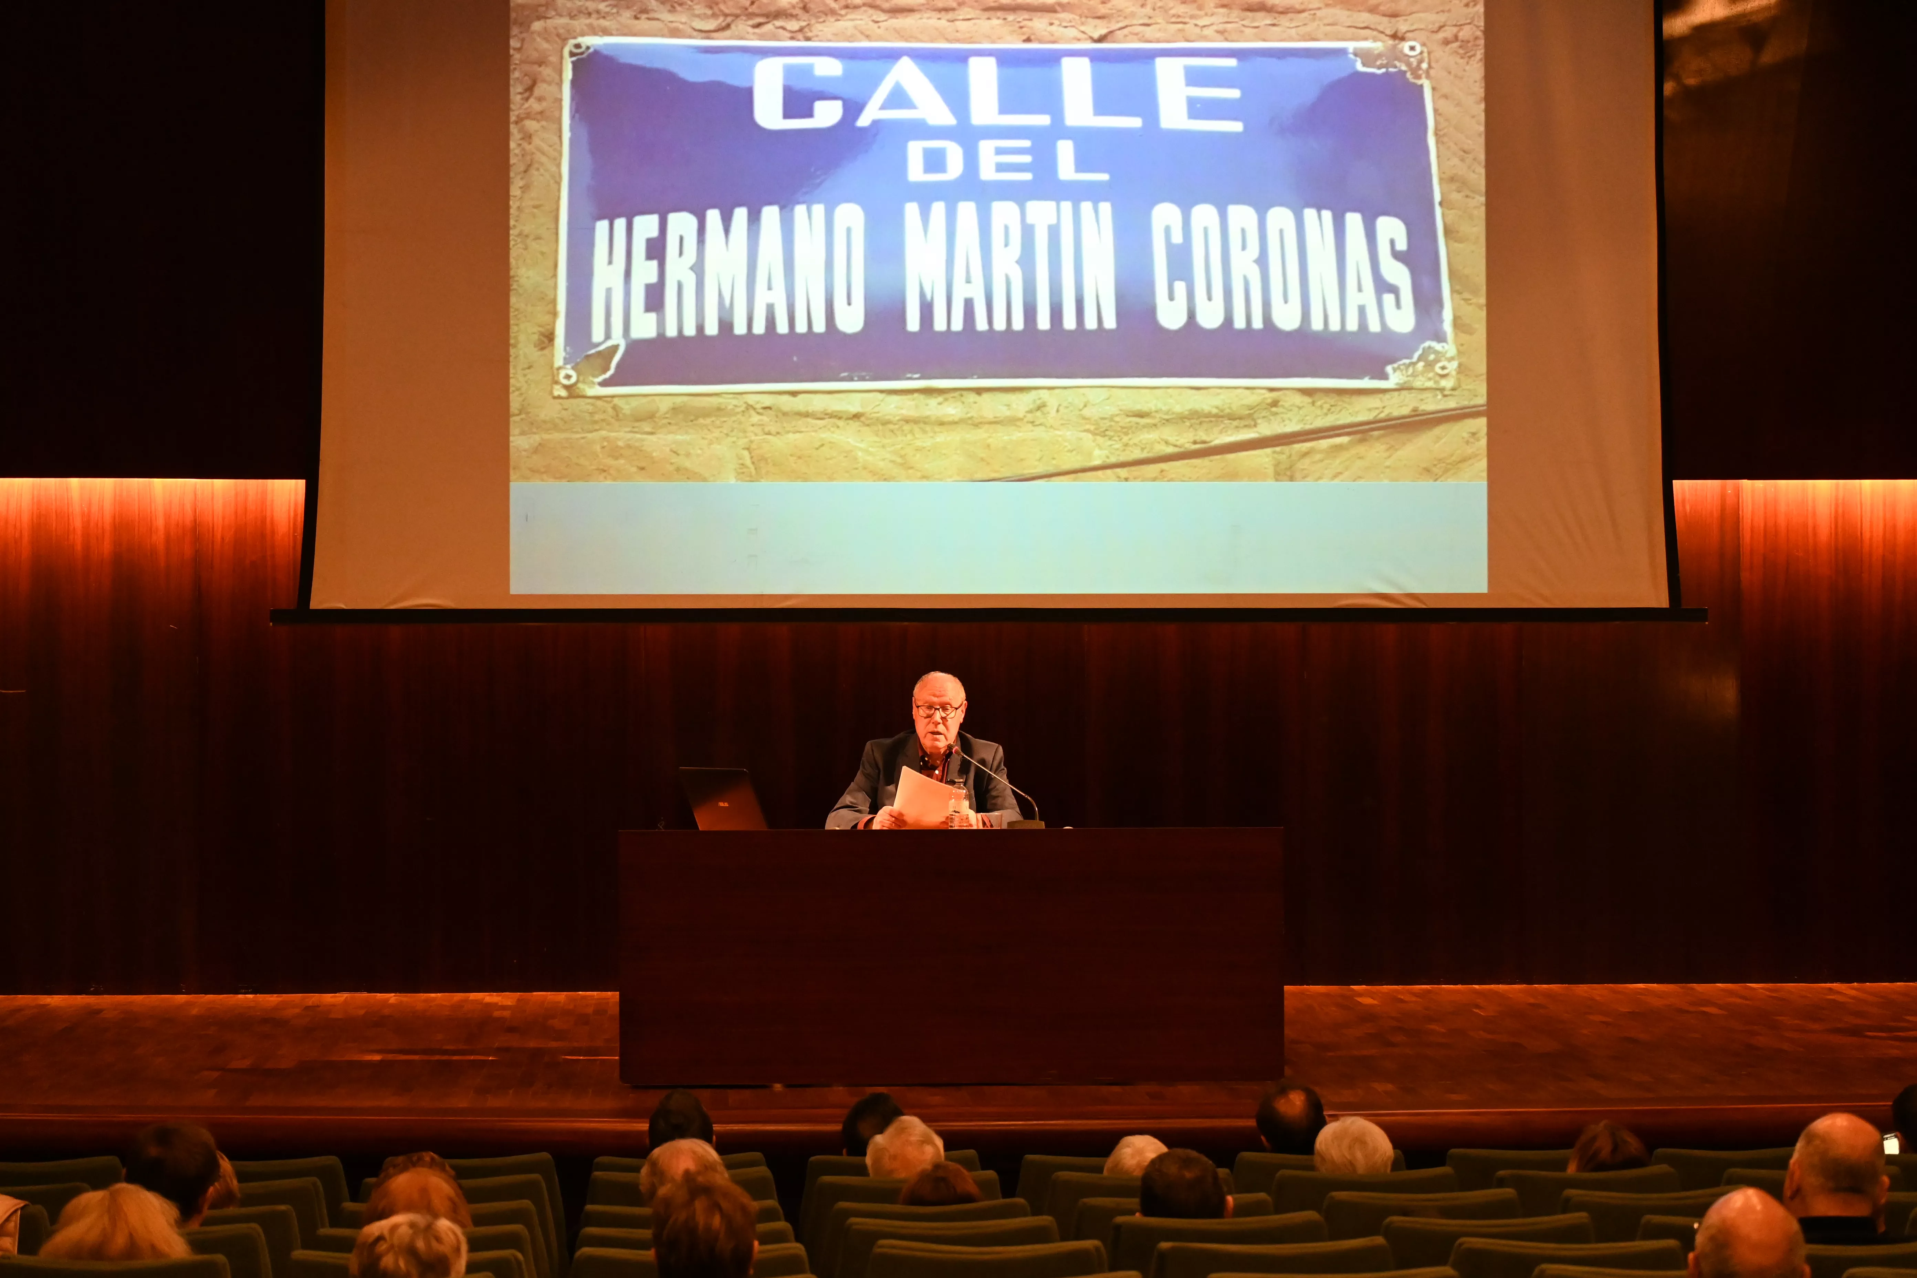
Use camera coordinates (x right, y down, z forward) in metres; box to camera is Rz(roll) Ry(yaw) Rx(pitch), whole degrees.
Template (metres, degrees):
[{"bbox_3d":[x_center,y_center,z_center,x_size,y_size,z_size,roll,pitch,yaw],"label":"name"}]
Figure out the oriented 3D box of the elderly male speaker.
[{"bbox_3d":[-0.095,0.715,16.130,0.600,1.220,0.780,0,0,2],"label":"elderly male speaker"}]

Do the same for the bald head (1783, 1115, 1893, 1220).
[{"bbox_3d":[1.555,0.938,9.320,0.180,0.230,0.215,0,0,-12],"label":"bald head"}]

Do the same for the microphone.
[{"bbox_3d":[0.120,0.460,15.960,0.330,0.270,0.110,0,0,38],"label":"microphone"}]

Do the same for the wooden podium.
[{"bbox_3d":[-0.044,0.943,15.999,1.975,0.765,0.700,0,0,-4],"label":"wooden podium"}]

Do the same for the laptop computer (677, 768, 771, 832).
[{"bbox_3d":[-0.610,0.503,15.950,0.300,0.230,0.345,0,0,-37],"label":"laptop computer"}]

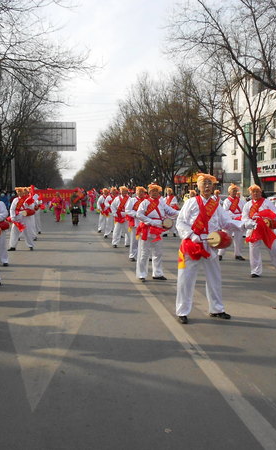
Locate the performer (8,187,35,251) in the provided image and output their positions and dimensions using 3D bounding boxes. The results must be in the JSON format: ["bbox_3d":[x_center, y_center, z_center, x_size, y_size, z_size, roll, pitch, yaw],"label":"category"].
[{"bbox_3d":[-3.126,-0.047,12.200,0.680,1.448,0.450,-1,4,-6],"label":"performer"}]

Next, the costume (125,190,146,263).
[{"bbox_3d":[-0.011,-0.023,10.200,0.580,1.675,0.450,-2,4,-17],"label":"costume"}]

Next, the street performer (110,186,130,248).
[{"bbox_3d":[-0.472,-0.225,12.700,0.560,1.719,0.450,-2,4,-17],"label":"street performer"}]

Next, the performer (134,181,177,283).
[{"bbox_3d":[0.331,0.226,7.850,0.700,1.428,0.450,-1,4,-14],"label":"performer"}]

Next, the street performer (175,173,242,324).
[{"bbox_3d":[0.838,0.269,5.280,0.800,1.722,0.500,-1,4,-10],"label":"street performer"}]

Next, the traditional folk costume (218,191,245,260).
[{"bbox_3d":[2.095,0.050,10.100,0.620,1.445,0.450,-1,4,-11],"label":"traditional folk costume"}]

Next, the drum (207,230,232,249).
[{"bbox_3d":[0.945,0.168,5.226,0.210,0.210,0.310,3,5,38],"label":"drum"}]

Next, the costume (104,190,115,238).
[{"bbox_3d":[-0.964,-0.455,16.100,0.530,1.733,0.450,-2,4,-17],"label":"costume"}]

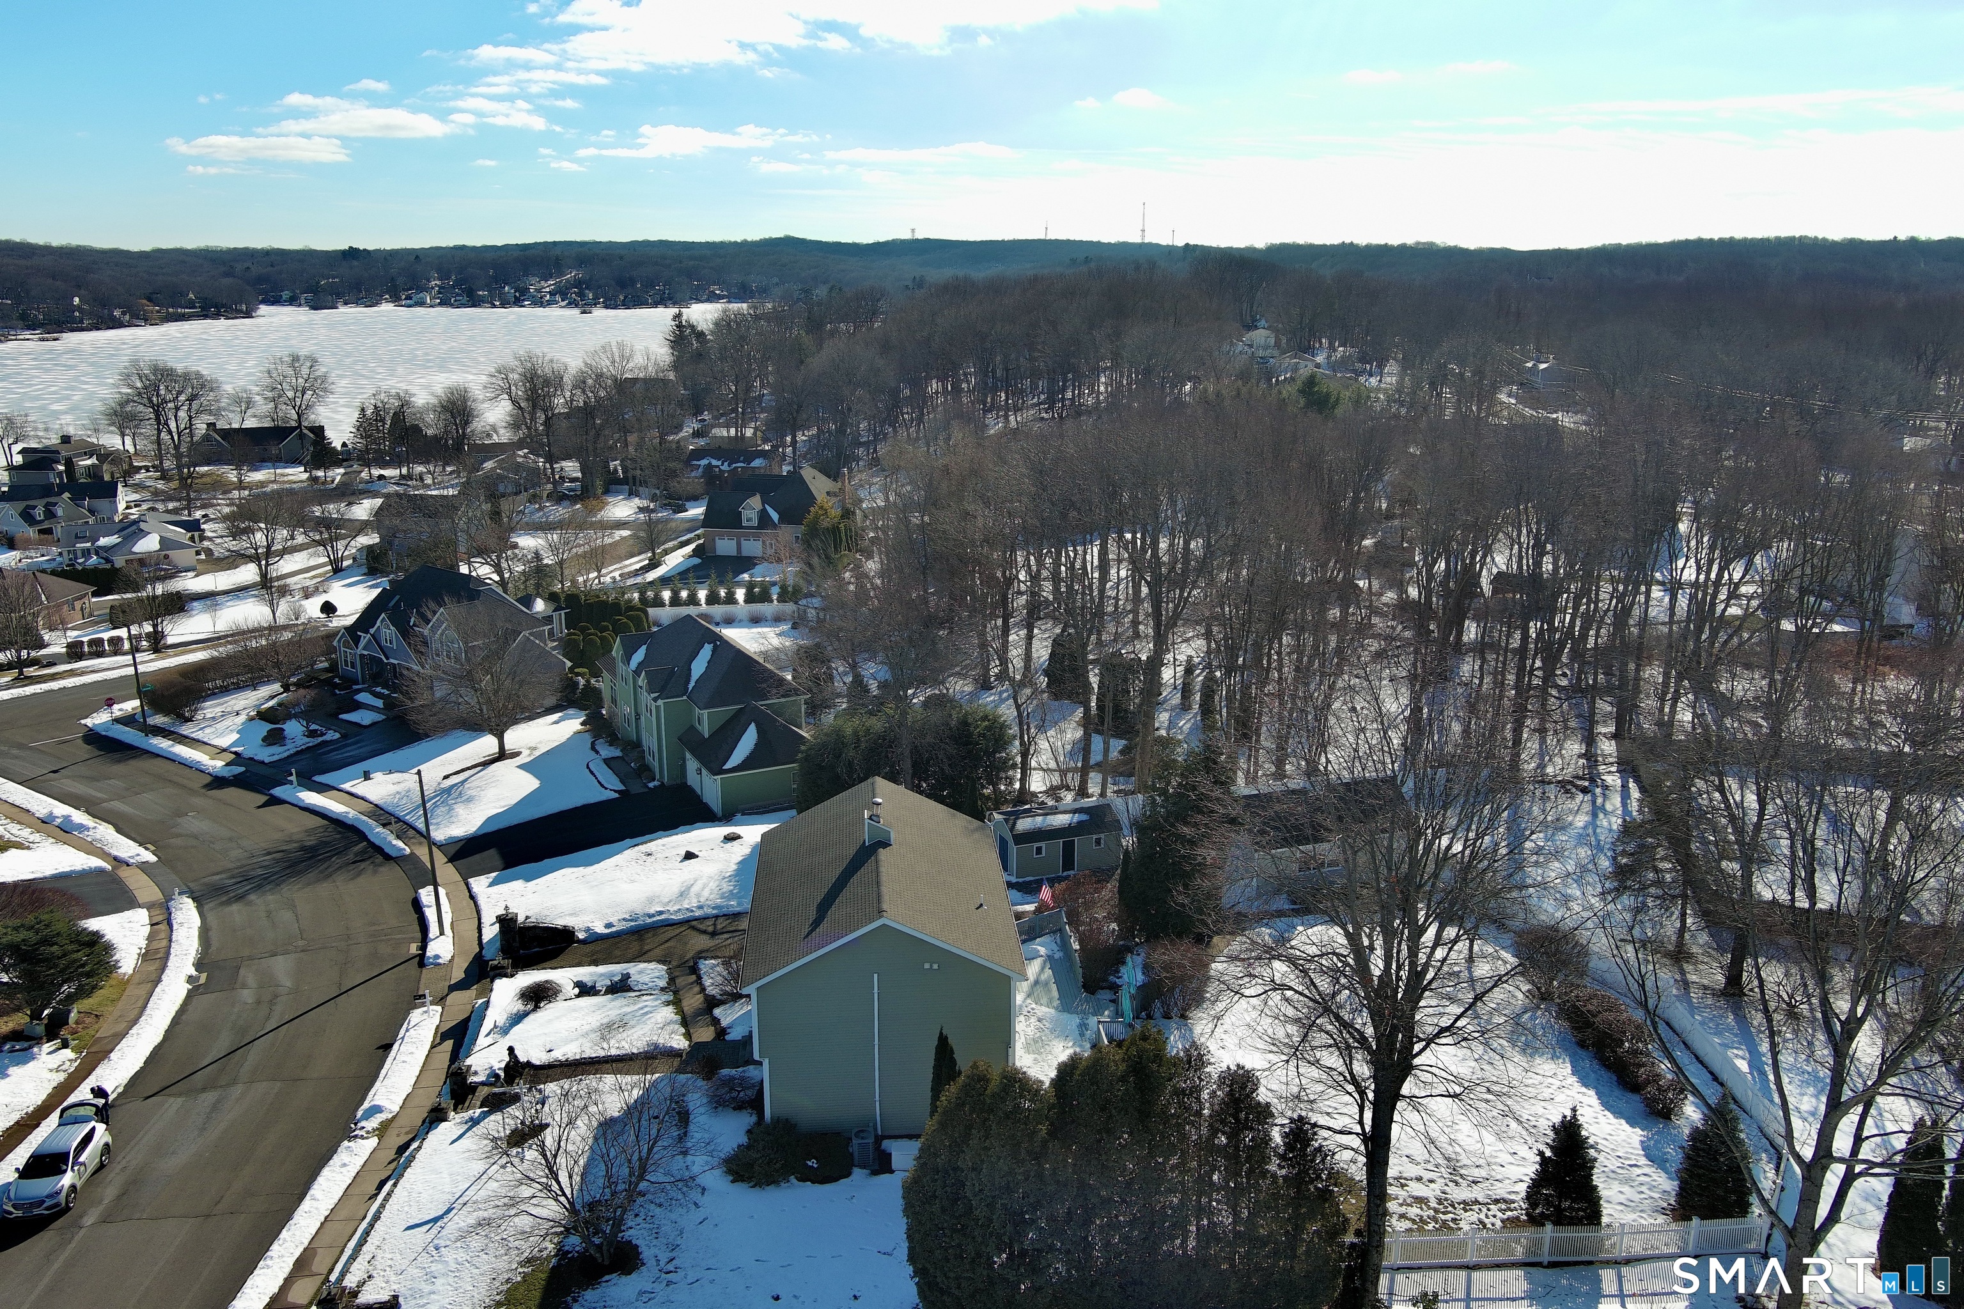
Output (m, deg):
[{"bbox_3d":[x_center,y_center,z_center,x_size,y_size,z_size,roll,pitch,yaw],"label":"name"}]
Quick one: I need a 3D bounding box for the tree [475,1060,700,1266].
[{"bbox_3d":[-12.532,16.709,50.391,7.200,6.300,7.000,0,14,0],"label":"tree"}]

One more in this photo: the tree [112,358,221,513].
[{"bbox_3d":[-126.490,-34.600,244.260,16.000,20.500,16.000,0,14,0],"label":"tree"}]

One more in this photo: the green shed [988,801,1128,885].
[{"bbox_3d":[4.070,10.040,89.010,6.400,3.300,3.700,-5,15,-20],"label":"green shed"}]

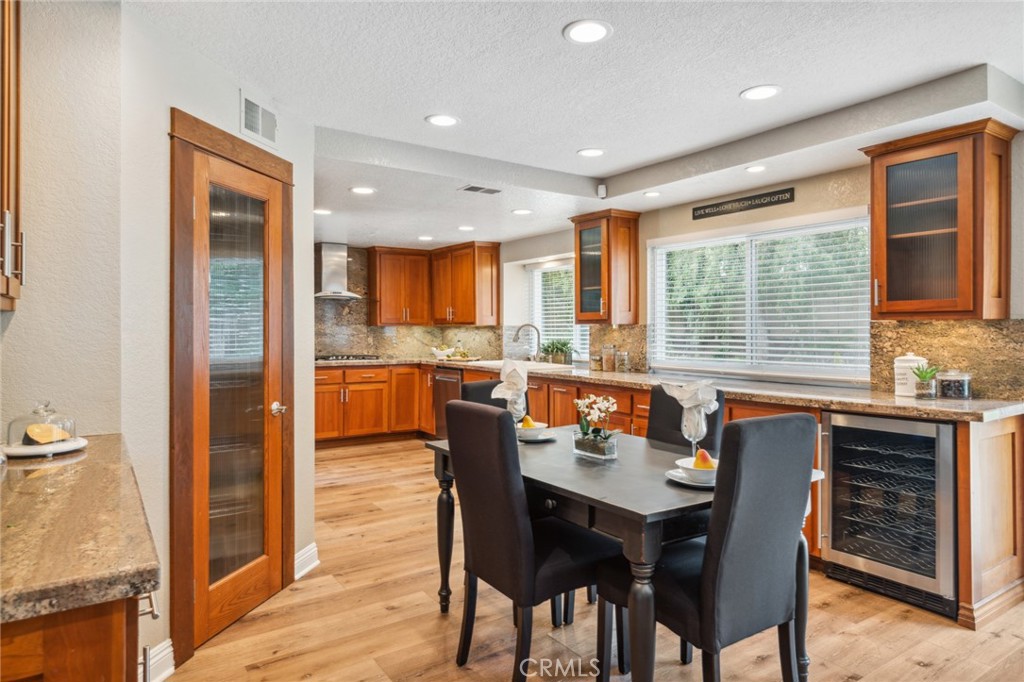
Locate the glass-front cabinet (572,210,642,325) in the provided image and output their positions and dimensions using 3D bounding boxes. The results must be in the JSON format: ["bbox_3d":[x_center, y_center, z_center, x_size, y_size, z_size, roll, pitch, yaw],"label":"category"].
[{"bbox_3d":[0.774,-0.580,5.135,0.379,0.889,0.495,0,1,-34],"label":"glass-front cabinet"}]

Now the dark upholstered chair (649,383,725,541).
[{"bbox_3d":[0.649,0.731,2.842,0.570,1.000,0.450,-1,1,-34],"label":"dark upholstered chair"}]

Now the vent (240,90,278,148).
[{"bbox_3d":[-1.145,-1.007,2.859,0.030,0.202,0.308,0,1,11],"label":"vent"}]

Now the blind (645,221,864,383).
[{"bbox_3d":[1.660,-0.266,4.418,0.060,0.980,1.720,-1,1,-34],"label":"blind"}]

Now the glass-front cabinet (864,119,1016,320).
[{"bbox_3d":[2.136,-0.550,3.152,0.379,0.899,0.583,0,1,-34],"label":"glass-front cabinet"}]

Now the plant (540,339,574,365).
[{"bbox_3d":[0.456,0.121,6.386,0.180,0.280,0.360,-1,1,-34],"label":"plant"}]

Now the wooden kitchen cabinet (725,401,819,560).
[{"bbox_3d":[1.685,0.750,3.675,0.610,0.840,0.600,-1,1,-34],"label":"wooden kitchen cabinet"}]

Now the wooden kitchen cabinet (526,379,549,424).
[{"bbox_3d":[0.436,0.692,5.439,0.606,0.798,0.374,0,1,-34],"label":"wooden kitchen cabinet"}]

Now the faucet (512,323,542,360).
[{"bbox_3d":[0.159,0.037,6.176,0.273,0.420,0.076,0,1,-22],"label":"faucet"}]

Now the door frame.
[{"bbox_3d":[-1.227,0.176,2.773,0.110,2.110,0.850,0,1,11],"label":"door frame"}]

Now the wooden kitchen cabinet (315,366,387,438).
[{"bbox_3d":[-1.900,0.662,6.874,0.924,0.798,0.596,0,1,-34],"label":"wooden kitchen cabinet"}]

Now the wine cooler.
[{"bbox_3d":[2.000,0.788,3.136,0.606,0.869,0.607,0,1,-34],"label":"wine cooler"}]

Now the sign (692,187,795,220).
[{"bbox_3d":[1.591,-0.951,4.384,0.020,0.092,0.820,-1,1,-34],"label":"sign"}]

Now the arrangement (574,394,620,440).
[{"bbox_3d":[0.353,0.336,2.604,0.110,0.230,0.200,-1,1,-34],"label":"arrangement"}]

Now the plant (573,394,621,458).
[{"bbox_3d":[0.344,0.344,2.549,0.116,0.247,0.177,0,1,-34],"label":"plant"}]

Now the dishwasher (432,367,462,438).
[{"bbox_3d":[-0.422,0.705,6.777,0.610,0.820,0.600,-1,1,-34],"label":"dishwasher"}]

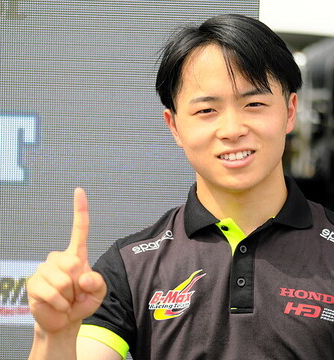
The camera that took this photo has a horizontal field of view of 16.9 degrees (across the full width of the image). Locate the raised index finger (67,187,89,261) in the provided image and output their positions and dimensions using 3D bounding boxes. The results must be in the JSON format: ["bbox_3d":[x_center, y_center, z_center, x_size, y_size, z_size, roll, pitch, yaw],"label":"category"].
[{"bbox_3d":[-0.107,0.053,1.370,0.021,0.088,0.021,-1,5,-21],"label":"raised index finger"}]

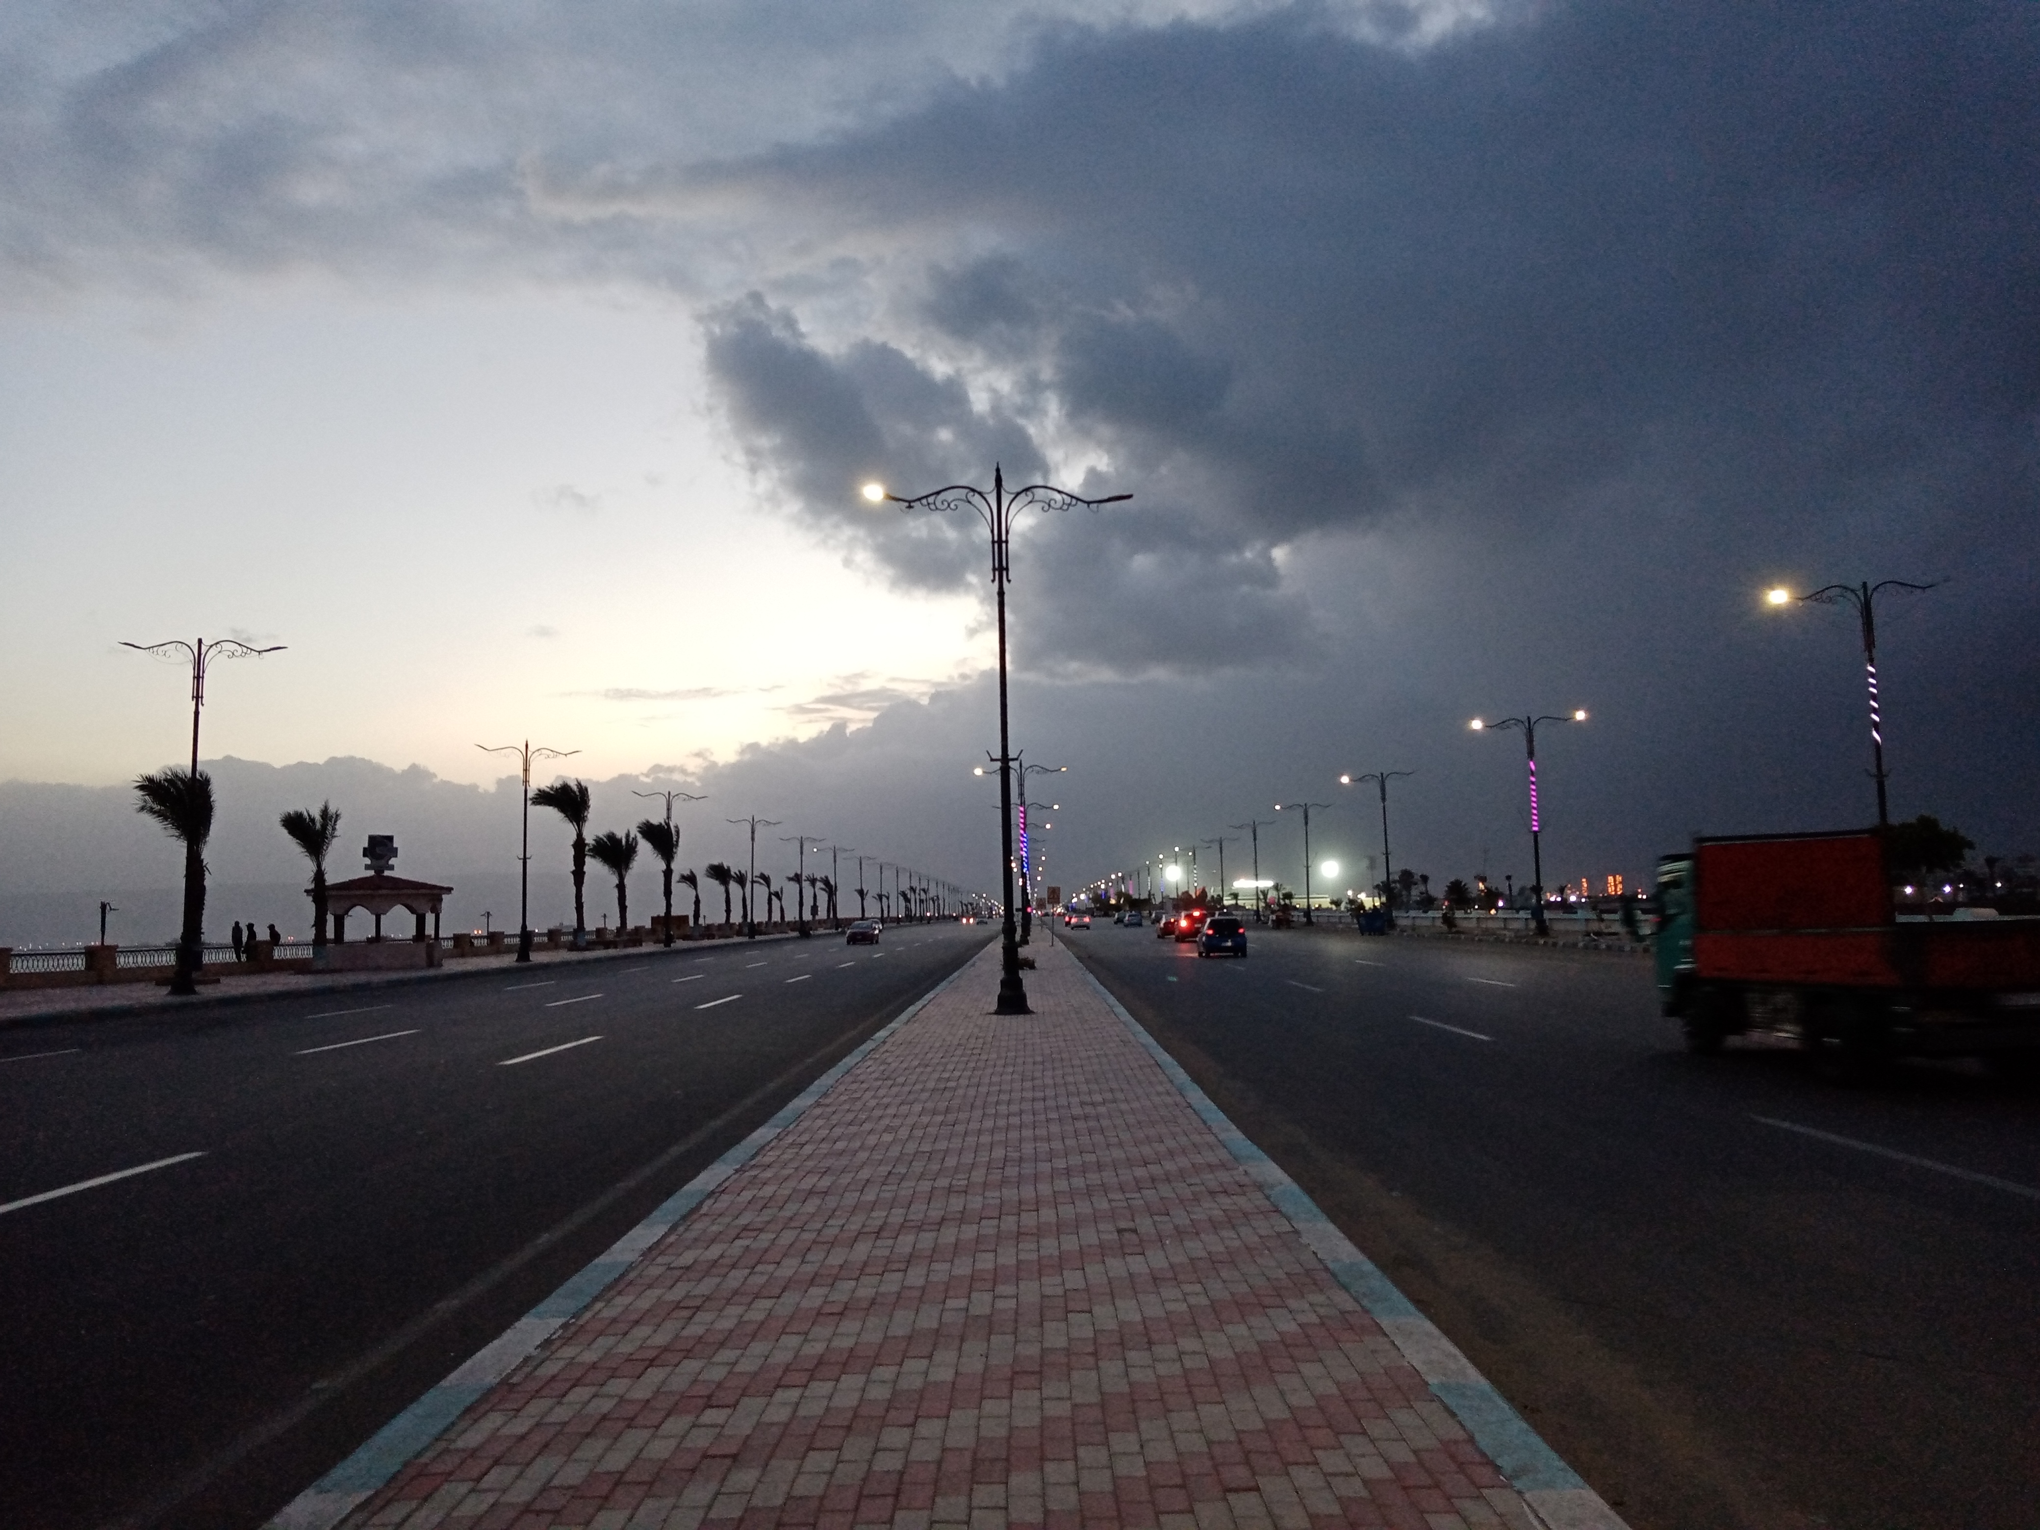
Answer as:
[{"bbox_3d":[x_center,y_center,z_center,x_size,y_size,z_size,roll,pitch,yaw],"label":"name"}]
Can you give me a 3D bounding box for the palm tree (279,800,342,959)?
[{"bbox_3d":[-25.105,4.225,54.093,1.950,5.990,1.720,1,-6,-25],"label":"palm tree"}]

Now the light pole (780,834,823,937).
[{"bbox_3d":[-19.193,10.755,135.432,4.250,8.850,0.600,-1,-5,0],"label":"light pole"}]

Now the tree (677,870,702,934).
[{"bbox_3d":[-24.530,10.317,113.528,1.680,5.160,1.480,0,-6,-12],"label":"tree"}]

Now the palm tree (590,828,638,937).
[{"bbox_3d":[-23.843,7.068,90.000,2.850,6.500,2.700,-1,-5,0],"label":"palm tree"}]

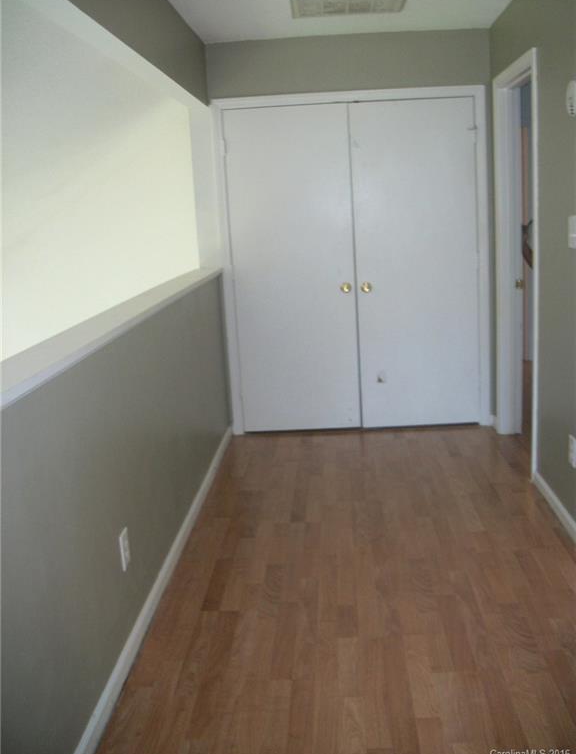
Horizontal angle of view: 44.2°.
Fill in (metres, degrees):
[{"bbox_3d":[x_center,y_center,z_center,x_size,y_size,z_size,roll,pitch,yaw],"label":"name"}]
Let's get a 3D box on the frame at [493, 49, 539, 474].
[{"bbox_3d":[1.280,-0.577,3.869,0.125,2.102,0.900,-3,13,4],"label":"frame"}]

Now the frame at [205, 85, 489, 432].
[{"bbox_3d":[0.435,-0.678,4.529,1.655,2.102,0.110,-3,13,4],"label":"frame"}]

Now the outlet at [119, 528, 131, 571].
[{"bbox_3d":[-0.546,0.583,2.399,0.012,0.118,0.072,-3,13,4],"label":"outlet"}]

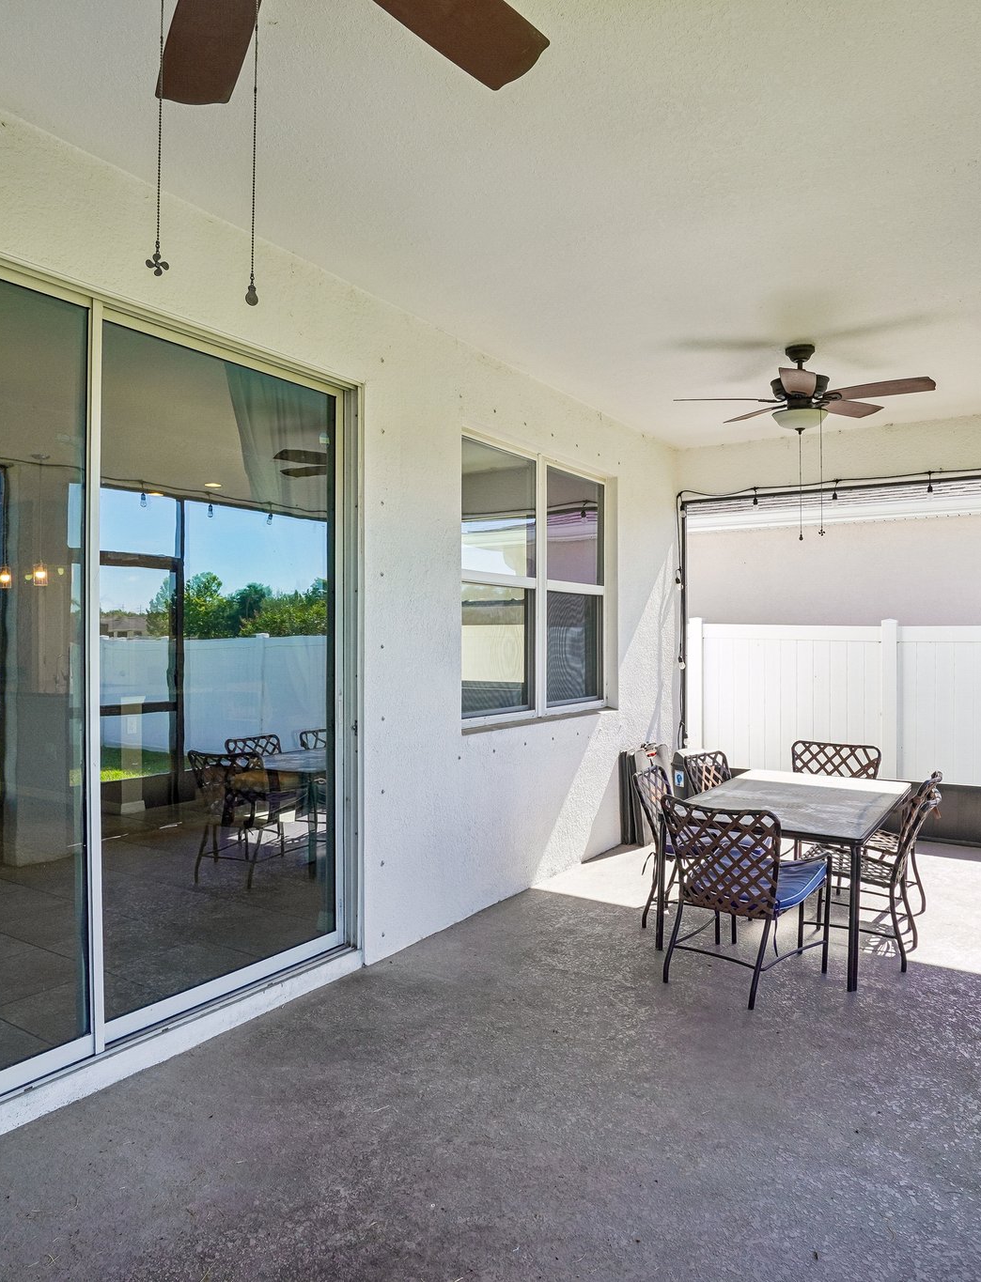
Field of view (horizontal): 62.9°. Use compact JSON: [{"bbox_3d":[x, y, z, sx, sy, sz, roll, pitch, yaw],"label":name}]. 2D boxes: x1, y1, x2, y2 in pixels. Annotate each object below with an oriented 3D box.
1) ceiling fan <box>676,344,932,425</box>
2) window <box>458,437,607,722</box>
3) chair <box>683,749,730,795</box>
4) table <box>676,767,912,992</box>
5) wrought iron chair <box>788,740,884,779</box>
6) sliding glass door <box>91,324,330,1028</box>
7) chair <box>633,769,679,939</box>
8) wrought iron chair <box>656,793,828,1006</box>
[{"bbox_3d":[1.670,-1.358,4.309,1.330,0.470,1.330,0,0,35],"label":"ceiling fan"},{"bbox_3d":[0.325,-0.333,5.047,0.100,1.620,1.800,0,0,35],"label":"window"},{"bbox_3d":[1.478,1.076,4.694,0.570,0.785,0.470,0,1,42],"label":"chair"},{"bbox_3d":[1.626,1.152,4.247,0.900,0.640,1.550,0,0,37],"label":"table"},{"bbox_3d":[2.032,1.068,4.854,0.540,0.800,0.620,0,0,40],"label":"wrought iron chair"},{"bbox_3d":[-0.986,0.119,3.197,0.070,2.460,1.150,0,0,35],"label":"sliding glass door"},{"bbox_3d":[1.055,1.080,4.148,0.570,0.785,0.470,0,0,32],"label":"chair"},{"bbox_3d":[1.095,1.077,3.495,0.550,0.800,0.650,0,1,42],"label":"wrought iron chair"}]

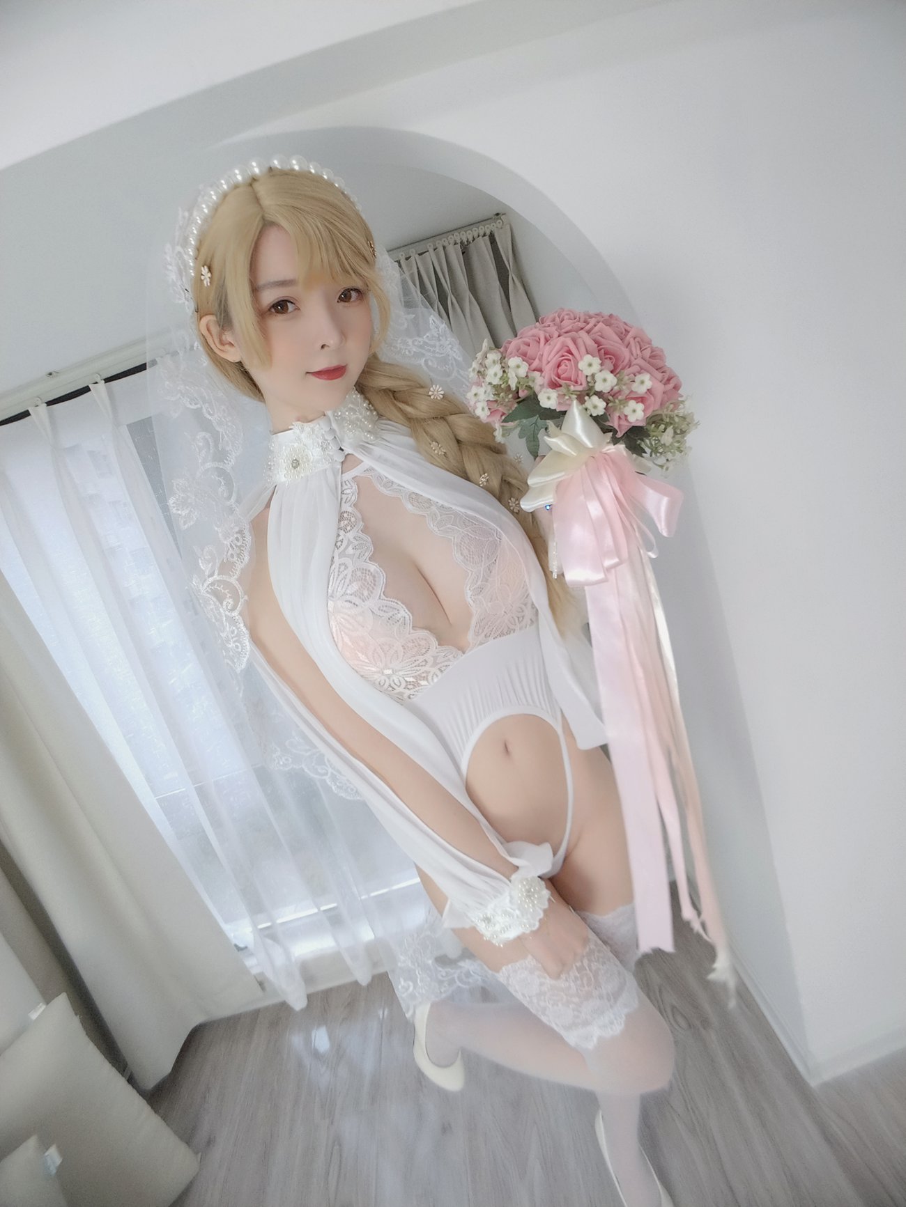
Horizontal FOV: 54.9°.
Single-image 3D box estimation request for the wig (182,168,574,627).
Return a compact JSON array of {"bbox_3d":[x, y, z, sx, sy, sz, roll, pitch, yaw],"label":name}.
[{"bbox_3d":[-0.081,-0.194,0.895,0.247,0.533,0.300,-22,20,-30],"label":"wig"}]

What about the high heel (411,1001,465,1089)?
[{"bbox_3d":[-0.023,0.695,1.380,0.080,0.205,0.125,-27,-3,-35],"label":"high heel"}]

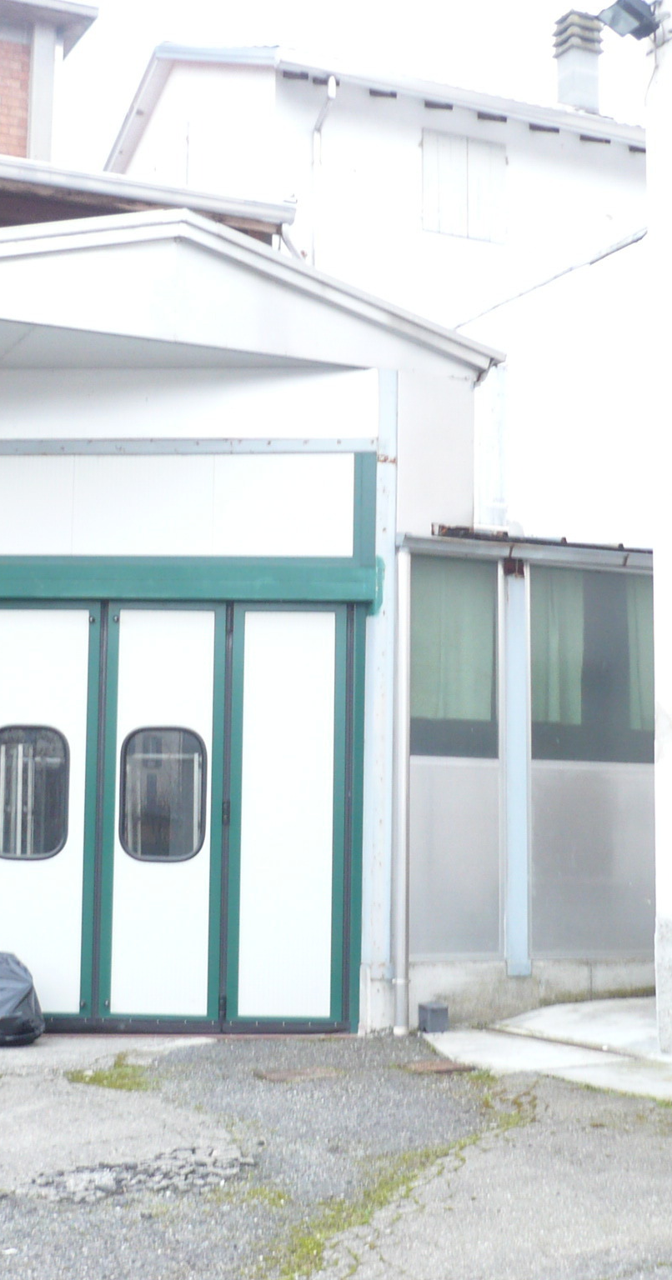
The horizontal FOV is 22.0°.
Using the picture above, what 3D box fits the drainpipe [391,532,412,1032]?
[{"bbox_3d":[0.483,1.062,12.549,0.110,3.537,0.110,0,-6,2],"label":"drainpipe"}]

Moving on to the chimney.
[{"bbox_3d":[2.736,-6.521,19.512,0.410,1.300,0.410,3,-7,-23],"label":"chimney"}]

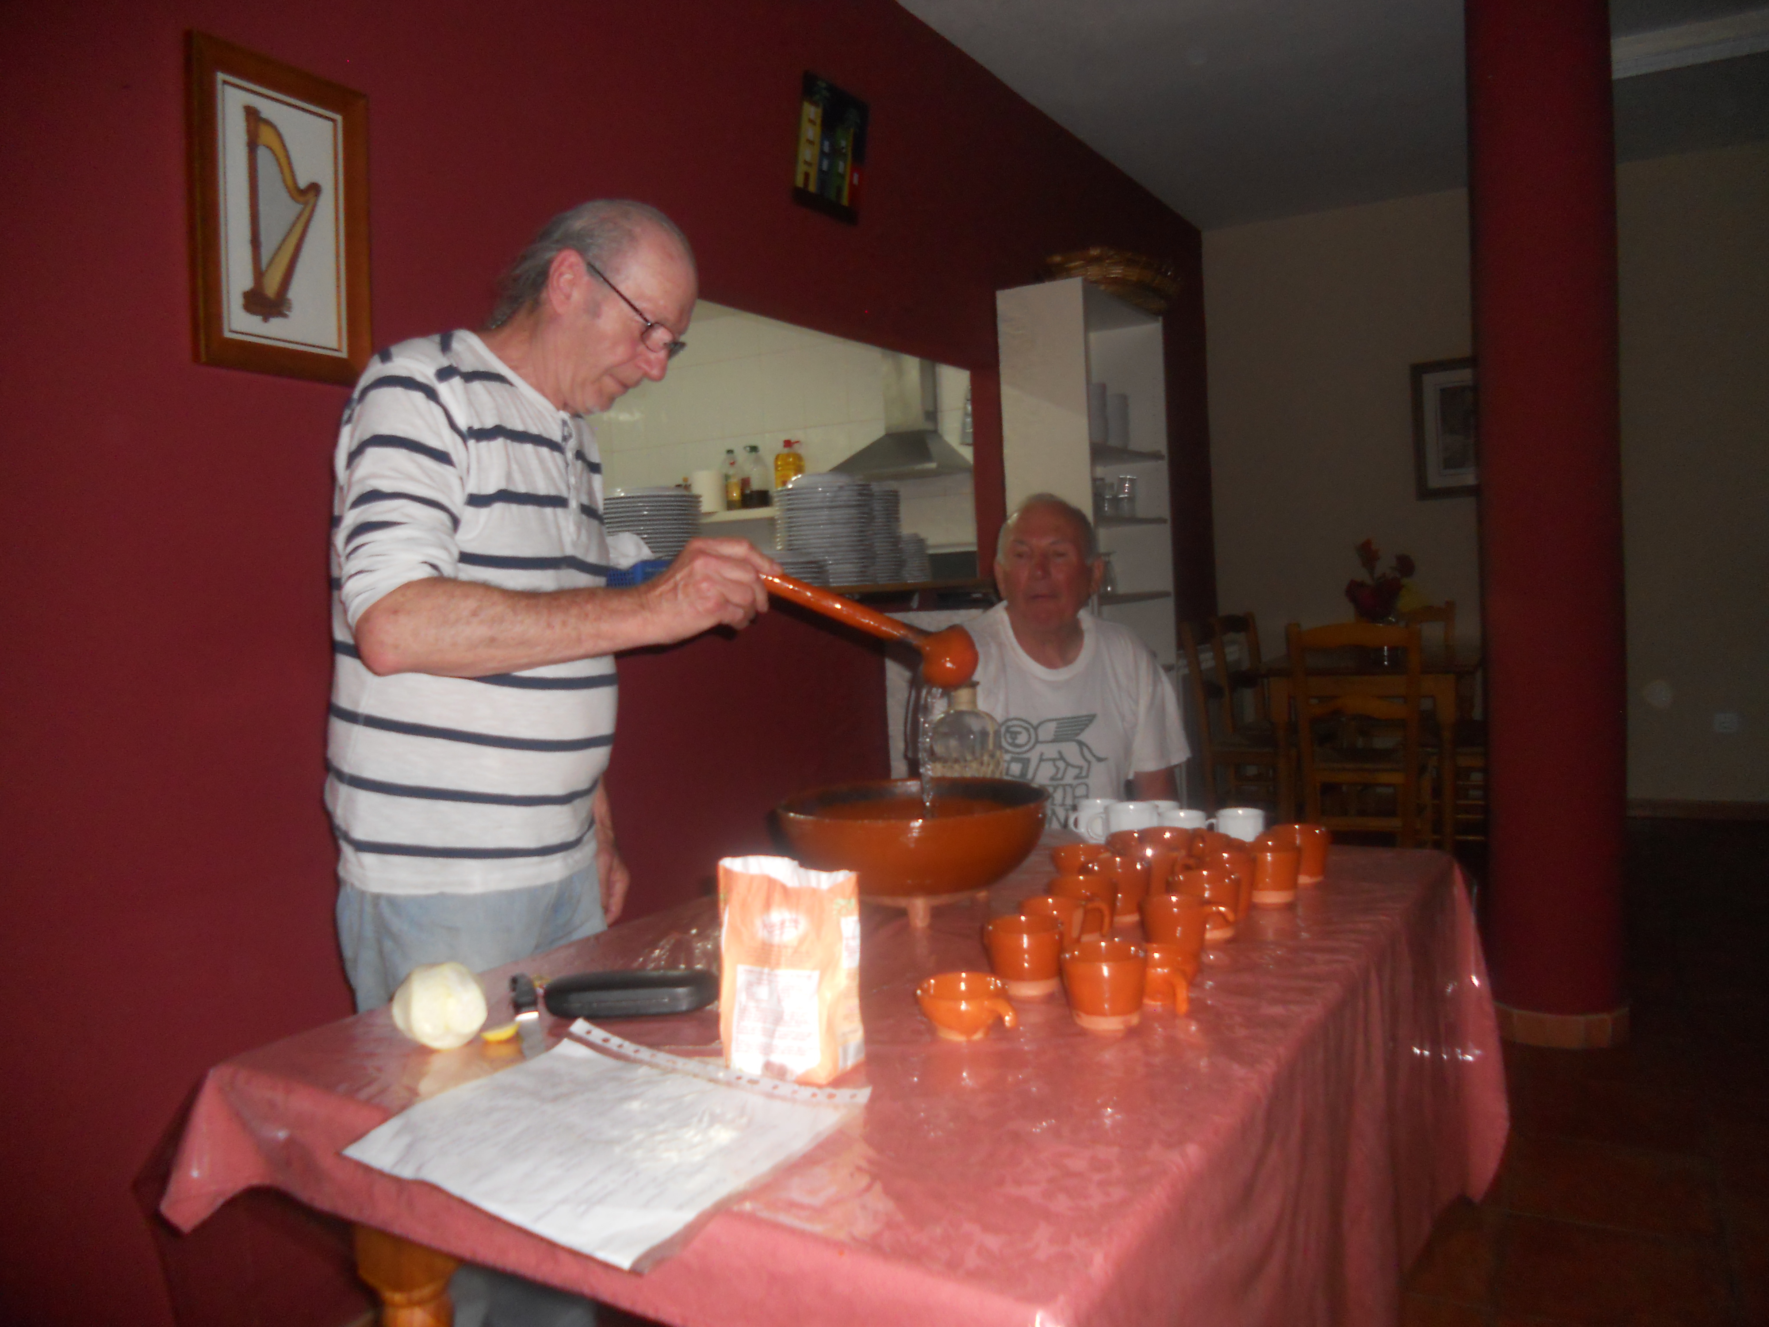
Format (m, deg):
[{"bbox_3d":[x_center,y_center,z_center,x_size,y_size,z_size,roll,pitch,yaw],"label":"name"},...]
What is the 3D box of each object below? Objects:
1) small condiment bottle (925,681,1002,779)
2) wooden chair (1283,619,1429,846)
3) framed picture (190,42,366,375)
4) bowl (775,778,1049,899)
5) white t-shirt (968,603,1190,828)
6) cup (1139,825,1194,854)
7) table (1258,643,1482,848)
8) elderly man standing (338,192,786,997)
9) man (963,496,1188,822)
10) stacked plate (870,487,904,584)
[{"bbox_3d":[0.109,0.144,1.783,0.098,0.235,0.098,-1,3,29],"label":"small condiment bottle"},{"bbox_3d":[1.638,0.312,4.654,0.420,0.930,0.430,-1,3,28],"label":"wooden chair"},{"bbox_3d":[-0.830,-0.622,1.933,0.035,0.435,0.292,2,5,29],"label":"framed picture"},{"bbox_3d":[0.031,0.214,1.531,0.303,0.117,0.303,-3,3,0],"label":"bowl"},{"bbox_3d":[0.299,0.178,2.389,0.470,0.570,0.290,-2,3,12],"label":"white t-shirt"},{"bbox_3d":[0.326,0.222,1.587,0.066,0.058,0.072,-3,3,0],"label":"cup"},{"bbox_3d":[2.005,0.366,5.455,0.760,0.750,1.000,-1,3,29],"label":"table"},{"bbox_3d":[-0.377,0.229,1.576,0.580,1.630,0.520,-2,3,14],"label":"elderly man standing"},{"bbox_3d":[0.282,0.346,2.265,0.500,1.260,0.740,-2,3,12],"label":"man"},{"bbox_3d":[-0.047,-0.350,3.780,0.210,0.262,0.210,-3,3,0],"label":"stacked plate"}]

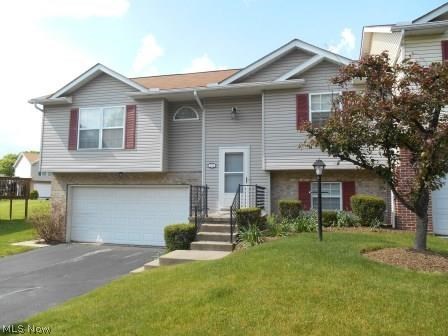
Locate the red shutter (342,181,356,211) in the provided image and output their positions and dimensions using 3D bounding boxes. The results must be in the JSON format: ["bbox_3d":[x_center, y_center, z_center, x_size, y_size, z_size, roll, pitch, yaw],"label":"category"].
[{"bbox_3d":[3.976,0.904,10.680,0.410,0.920,0.050,-1,-5,14],"label":"red shutter"}]

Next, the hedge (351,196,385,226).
[{"bbox_3d":[4.183,1.244,9.845,0.840,0.920,0.850,-1,-5,14],"label":"hedge"}]

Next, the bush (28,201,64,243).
[{"bbox_3d":[-6.611,2.014,12.700,1.100,1.530,1.000,-1,-5,14],"label":"bush"}]

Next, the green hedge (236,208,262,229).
[{"bbox_3d":[0.673,1.400,9.036,0.660,0.610,0.650,-1,-5,14],"label":"green hedge"}]

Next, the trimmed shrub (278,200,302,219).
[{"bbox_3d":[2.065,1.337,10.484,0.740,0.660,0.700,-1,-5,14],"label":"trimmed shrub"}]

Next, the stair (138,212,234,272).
[{"bbox_3d":[-0.479,1.920,9.270,2.000,1.110,3.750,-1,-5,14],"label":"stair"}]

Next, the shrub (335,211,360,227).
[{"bbox_3d":[3.608,1.487,9.885,0.740,0.470,0.600,-1,-5,14],"label":"shrub"}]

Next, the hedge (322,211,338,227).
[{"bbox_3d":[3.182,1.520,10.142,0.510,0.480,0.500,-1,-5,14],"label":"hedge"}]

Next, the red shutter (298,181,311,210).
[{"bbox_3d":[2.655,0.912,11.003,0.390,0.930,0.050,-1,-5,14],"label":"red shutter"}]

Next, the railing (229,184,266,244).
[{"bbox_3d":[0.766,1.279,9.928,0.560,1.550,2.600,-1,-5,14],"label":"railing"}]

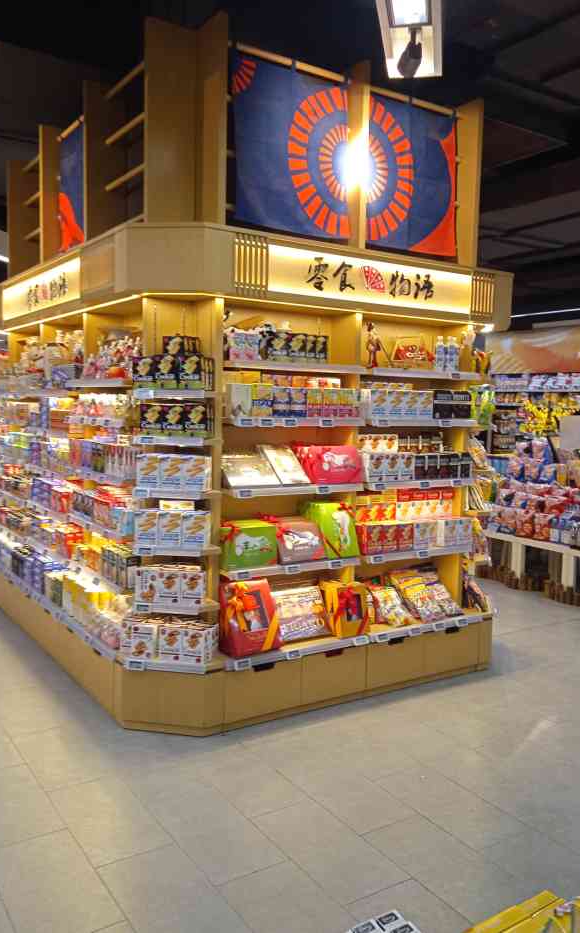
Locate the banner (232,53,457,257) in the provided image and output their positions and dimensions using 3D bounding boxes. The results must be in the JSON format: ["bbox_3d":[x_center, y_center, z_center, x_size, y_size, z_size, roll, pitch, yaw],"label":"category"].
[{"bbox_3d":[0.369,-1.662,4.159,1.539,0.822,0.030,-2,6,-34],"label":"banner"}]

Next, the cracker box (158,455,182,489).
[{"bbox_3d":[-0.579,0.032,3.725,0.118,0.187,0.055,2,5,10],"label":"cracker box"}]

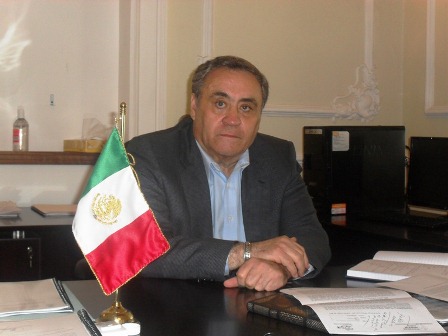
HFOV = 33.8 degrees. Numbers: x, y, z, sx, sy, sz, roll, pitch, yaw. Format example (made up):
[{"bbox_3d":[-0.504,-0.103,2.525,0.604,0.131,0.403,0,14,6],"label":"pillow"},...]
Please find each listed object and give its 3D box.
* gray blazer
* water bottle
[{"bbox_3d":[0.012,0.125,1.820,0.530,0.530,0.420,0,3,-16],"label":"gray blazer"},{"bbox_3d":[-0.895,-0.173,3.250,0.068,0.198,0.068,1,3,0],"label":"water bottle"}]

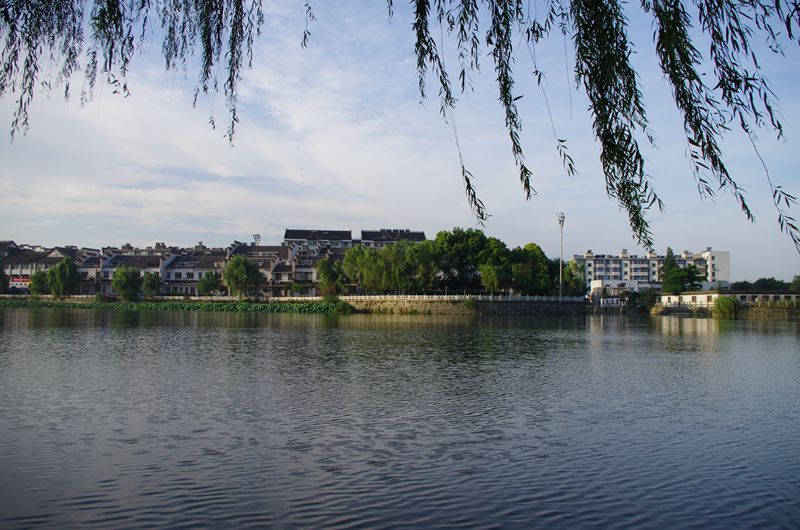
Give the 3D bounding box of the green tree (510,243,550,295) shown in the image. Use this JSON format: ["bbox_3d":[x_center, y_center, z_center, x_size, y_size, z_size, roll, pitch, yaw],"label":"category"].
[{"bbox_3d":[30.947,1.541,142.000,9.486,13.754,9.486,0,-3,0],"label":"green tree"}]

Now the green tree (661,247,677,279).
[{"bbox_3d":[72.640,2.300,162.000,5.194,14.609,5.627,0,-3,0],"label":"green tree"}]

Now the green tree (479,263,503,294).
[{"bbox_3d":[17.990,2.980,119.000,4.770,6.960,4.630,0,-3,0],"label":"green tree"}]

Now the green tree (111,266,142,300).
[{"bbox_3d":[-67.351,4.696,148.000,7.415,8.651,7.415,0,-3,0],"label":"green tree"}]

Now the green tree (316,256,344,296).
[{"bbox_3d":[-15.090,2.660,130.000,6.080,9.010,5.900,0,-3,0],"label":"green tree"}]

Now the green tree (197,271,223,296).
[{"bbox_3d":[-46.766,4.726,147.000,6.383,6.751,6.383,0,-3,0],"label":"green tree"}]

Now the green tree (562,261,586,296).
[{"bbox_3d":[35.840,2.980,123.000,4.930,7.810,4.780,0,-3,0],"label":"green tree"}]

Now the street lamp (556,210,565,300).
[{"bbox_3d":[31.090,-1.700,116.000,1.500,16.950,1.500,0,-3,0],"label":"street lamp"}]

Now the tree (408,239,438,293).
[{"bbox_3d":[5.141,0.985,131.000,6.563,13.564,6.563,0,-3,0],"label":"tree"}]

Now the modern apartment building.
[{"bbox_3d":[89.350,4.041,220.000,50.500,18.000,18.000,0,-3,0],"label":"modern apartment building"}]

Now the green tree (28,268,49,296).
[{"bbox_3d":[-89.350,4.450,148.000,4.940,7.170,4.790,0,-3,0],"label":"green tree"}]

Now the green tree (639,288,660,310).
[{"bbox_3d":[48.330,6.880,116.000,4.260,4.650,4.130,0,-3,0],"label":"green tree"}]

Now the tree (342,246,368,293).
[{"bbox_3d":[-9.810,1.430,132.000,5.730,11.020,5.560,0,-3,0],"label":"tree"}]

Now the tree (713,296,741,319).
[{"bbox_3d":[55.620,7.240,102.000,4.770,3.750,4.630,0,-3,0],"label":"tree"}]

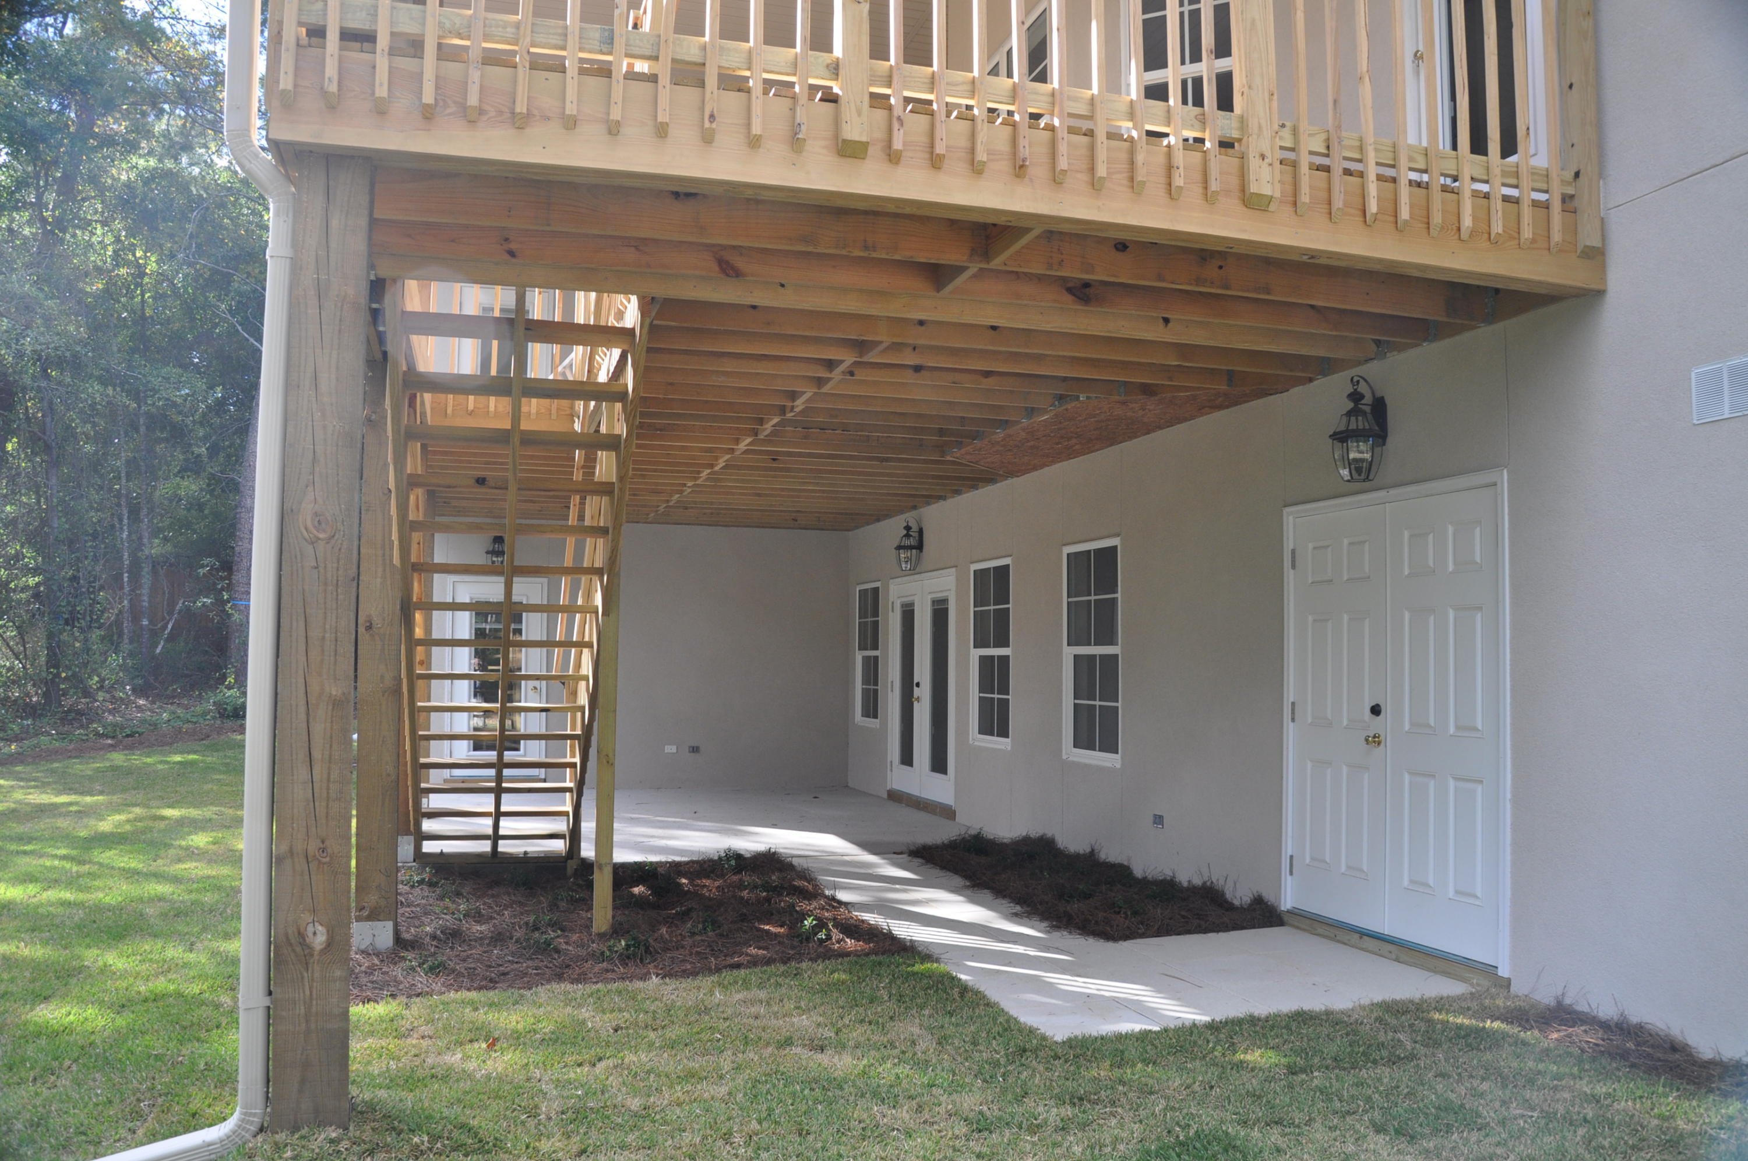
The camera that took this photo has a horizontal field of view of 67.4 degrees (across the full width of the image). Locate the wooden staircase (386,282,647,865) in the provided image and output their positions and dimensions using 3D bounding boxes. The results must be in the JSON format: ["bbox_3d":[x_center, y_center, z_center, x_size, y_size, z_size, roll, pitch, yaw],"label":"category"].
[{"bbox_3d":[-2.064,0.323,7.330,1.120,3.100,4.500,1,-4,-17],"label":"wooden staircase"}]

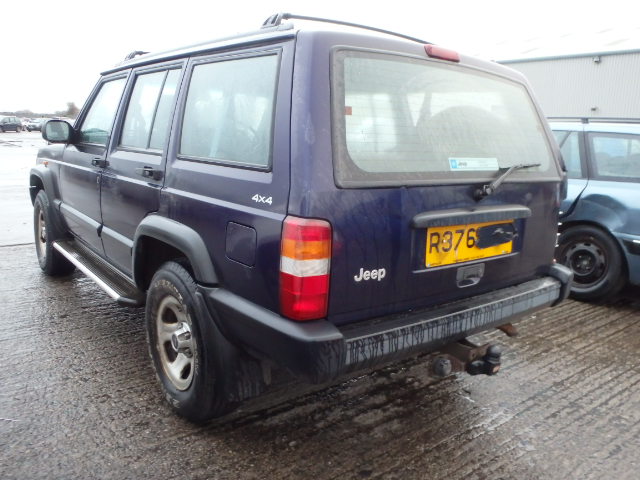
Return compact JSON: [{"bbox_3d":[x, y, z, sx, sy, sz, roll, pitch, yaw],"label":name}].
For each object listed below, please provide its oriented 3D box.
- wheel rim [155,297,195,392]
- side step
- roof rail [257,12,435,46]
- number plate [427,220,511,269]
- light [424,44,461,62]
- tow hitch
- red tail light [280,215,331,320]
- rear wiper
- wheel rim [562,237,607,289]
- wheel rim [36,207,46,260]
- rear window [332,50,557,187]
[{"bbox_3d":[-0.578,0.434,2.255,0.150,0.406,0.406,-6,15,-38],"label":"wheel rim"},{"bbox_3d":[-1.326,0.168,3.116,0.190,0.070,1.480,-6,15,-38],"label":"side step"},{"bbox_3d":[0.266,-0.876,2.271,1.200,0.100,0.070,-6,15,-38],"label":"roof rail"},{"bbox_3d":[0.583,0.005,1.991,0.540,0.150,0.015,-6,11,-38],"label":"number plate"},{"bbox_3d":[0.482,-0.723,2.018,0.180,0.048,0.055,-6,15,-38],"label":"light"},{"bbox_3d":[0.516,0.423,1.927,0.350,0.150,0.220,-6,15,-38],"label":"tow hitch"},{"bbox_3d":[-0.041,0.084,1.540,0.130,0.305,0.090,-6,15,-38],"label":"red tail light"},{"bbox_3d":[0.771,-0.243,2.084,0.490,0.140,0.085,-6,1,-38],"label":"rear wiper"},{"bbox_3d":[2.176,0.188,4.198,0.140,0.390,0.390,-5,14,-35],"label":"wheel rim"},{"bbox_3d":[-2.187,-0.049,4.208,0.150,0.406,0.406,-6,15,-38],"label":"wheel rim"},{"bbox_3d":[0.531,-0.443,1.996,1.330,0.450,0.060,-6,-9,-38],"label":"rear window"}]

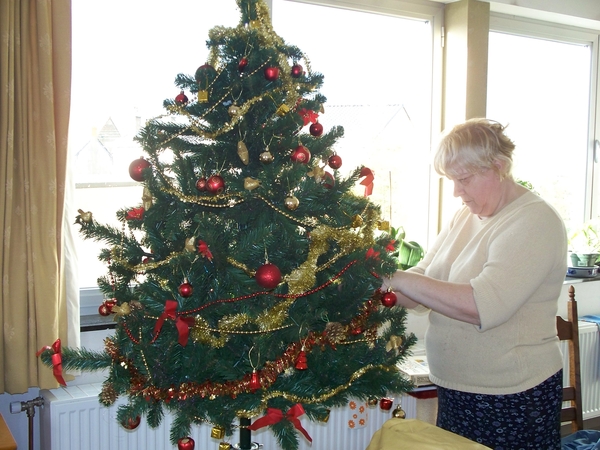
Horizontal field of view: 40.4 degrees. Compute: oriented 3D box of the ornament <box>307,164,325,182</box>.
[{"bbox_3d":[0.041,-0.130,2.070,0.046,0.044,0.022,0,5,-9],"label":"ornament"}]

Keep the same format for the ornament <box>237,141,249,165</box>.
[{"bbox_3d":[-0.145,-0.183,2.070,0.027,0.062,0.025,-12,4,0],"label":"ornament"}]

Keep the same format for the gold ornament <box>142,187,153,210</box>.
[{"bbox_3d":[-0.388,-0.067,2.070,0.030,0.062,0.028,0,5,-11],"label":"gold ornament"}]

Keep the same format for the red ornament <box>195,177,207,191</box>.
[{"bbox_3d":[-0.250,-0.104,2.050,0.030,0.033,0.030,1,5,0],"label":"red ornament"}]

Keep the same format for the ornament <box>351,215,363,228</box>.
[{"bbox_3d":[0.140,-0.009,2.020,0.028,0.031,0.027,1,5,4],"label":"ornament"}]

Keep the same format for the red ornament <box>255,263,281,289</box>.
[{"bbox_3d":[-0.076,0.117,1.895,0.060,0.062,0.060,1,5,0],"label":"red ornament"}]

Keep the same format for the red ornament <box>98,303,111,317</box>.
[{"bbox_3d":[-0.508,0.222,2.120,0.031,0.034,0.031,1,4,0],"label":"red ornament"}]

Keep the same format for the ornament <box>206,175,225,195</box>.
[{"bbox_3d":[-0.209,-0.100,2.020,0.045,0.048,0.045,1,5,0],"label":"ornament"}]

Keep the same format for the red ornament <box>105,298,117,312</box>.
[{"bbox_3d":[-0.533,0.229,2.300,0.034,0.039,0.034,1,4,0],"label":"red ornament"}]

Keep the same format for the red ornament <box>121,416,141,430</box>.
[{"bbox_3d":[-0.449,0.517,2.170,0.054,0.058,0.054,1,4,0],"label":"red ornament"}]

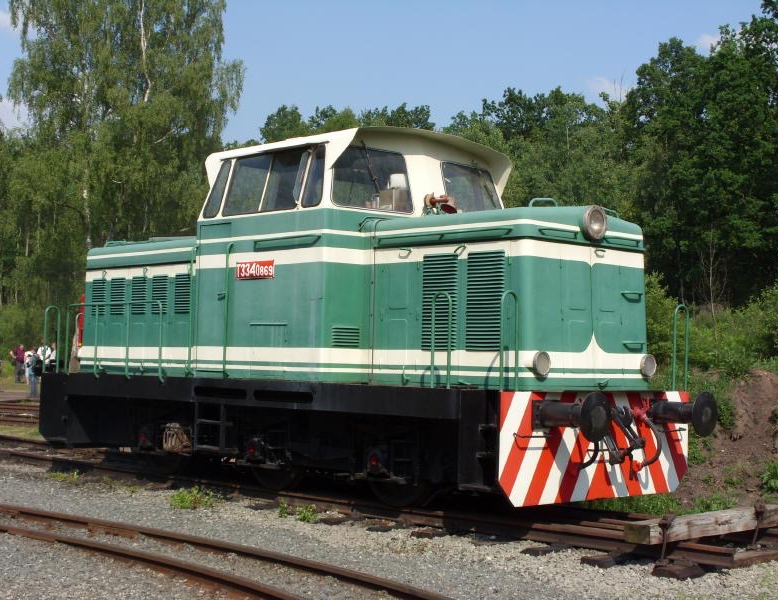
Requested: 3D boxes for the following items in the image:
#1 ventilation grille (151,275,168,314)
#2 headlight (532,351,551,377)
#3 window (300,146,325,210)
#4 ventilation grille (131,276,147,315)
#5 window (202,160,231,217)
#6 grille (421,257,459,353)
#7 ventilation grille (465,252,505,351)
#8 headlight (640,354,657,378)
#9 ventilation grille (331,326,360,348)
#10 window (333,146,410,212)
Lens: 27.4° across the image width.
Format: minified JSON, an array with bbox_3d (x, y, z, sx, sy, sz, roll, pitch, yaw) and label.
[{"bbox_3d":[-2.835,-0.054,19.781,0.035,0.480,0.332,5,-4,-43],"label":"ventilation grille"},{"bbox_3d":[1.469,0.626,15.371,0.238,0.238,0.110,3,-3,-44],"label":"headlight"},{"bbox_3d":[-0.762,-1.323,17.154,0.050,0.723,0.376,24,-17,-41],"label":"window"},{"bbox_3d":[-3.183,-0.050,20.344,0.040,0.470,0.333,3,-3,-43],"label":"ventilation grille"},{"bbox_3d":[-1.991,-1.278,18.535,0.050,0.670,0.320,23,-16,-41],"label":"window"},{"bbox_3d":[0.525,0.032,16.392,0.040,0.975,0.500,3,-3,-43],"label":"grille"},{"bbox_3d":[0.961,0.012,15.928,0.040,0.985,0.495,3,-3,-43],"label":"ventilation grille"},{"bbox_3d":[2.680,0.690,16.524,0.238,0.238,0.110,3,-3,-44],"label":"headlight"},{"bbox_3d":[-0.453,0.401,17.065,0.346,0.213,0.035,2,-2,-35],"label":"ventilation grille"},{"bbox_3d":[-0.197,-1.314,17.393,1.049,0.733,0.050,2,-16,-35],"label":"window"}]

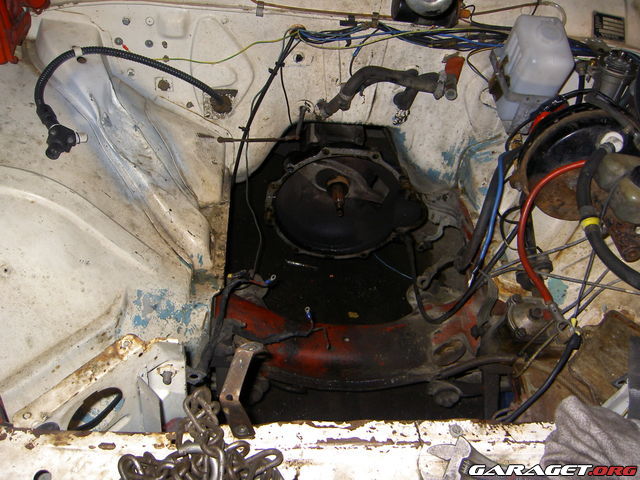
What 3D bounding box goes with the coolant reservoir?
[{"bbox_3d":[0.399,-0.312,1.186,0.110,0.178,0.142,3,46,1],"label":"coolant reservoir"}]

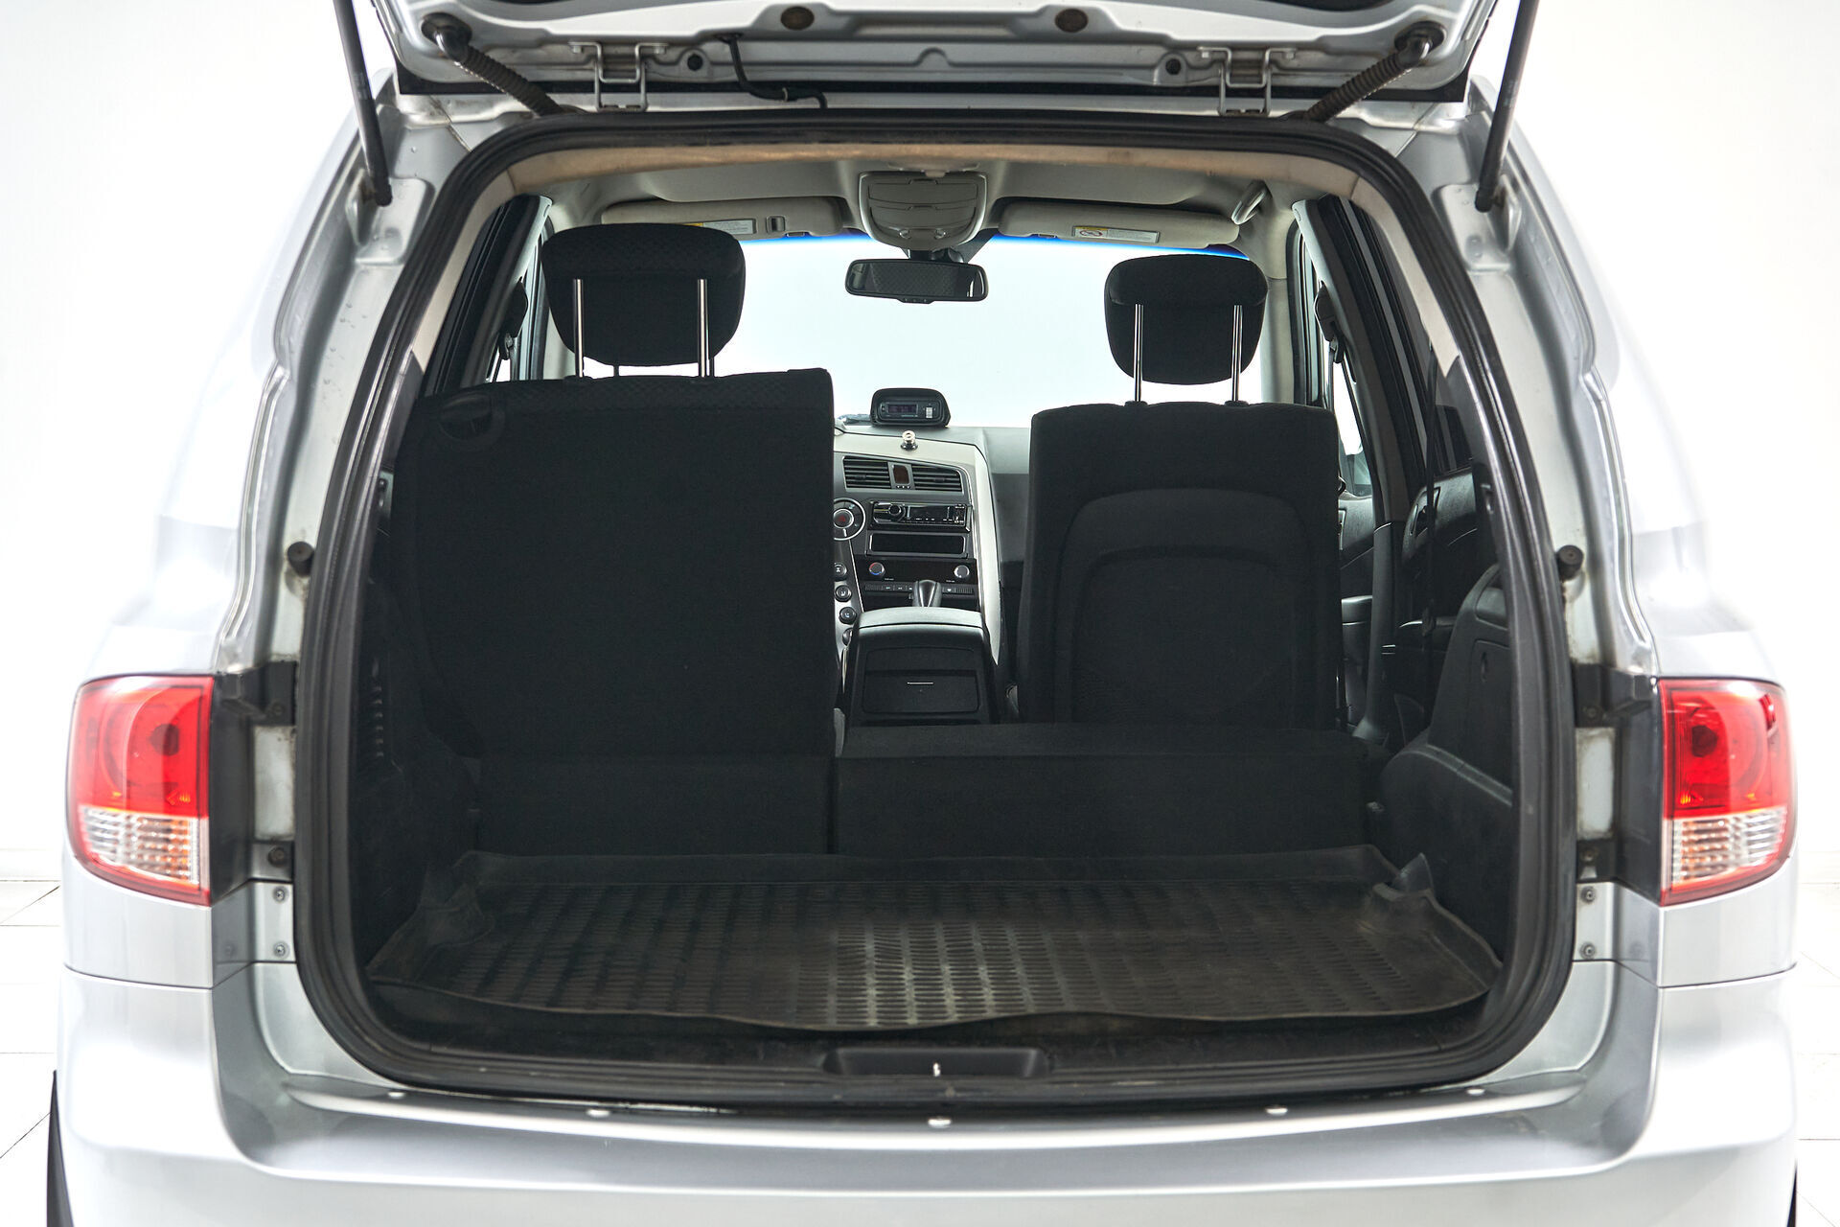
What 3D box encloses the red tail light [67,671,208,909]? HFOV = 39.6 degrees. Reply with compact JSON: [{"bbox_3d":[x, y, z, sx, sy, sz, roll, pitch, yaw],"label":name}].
[{"bbox_3d":[-0.642,0.149,2.104,0.155,0.185,0.160,0,6,-1],"label":"red tail light"}]

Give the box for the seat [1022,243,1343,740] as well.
[{"bbox_3d":[0.392,-0.143,3.939,0.480,0.790,0.260,0,20,-1],"label":"seat"}]

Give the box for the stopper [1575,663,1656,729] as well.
[{"bbox_3d":[0.575,0.067,2.120,0.060,0.055,0.070,0,6,-1],"label":"stopper"}]

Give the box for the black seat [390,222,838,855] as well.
[{"bbox_3d":[-0.358,-0.088,3.033,0.510,0.730,0.230,0,16,-1],"label":"black seat"}]

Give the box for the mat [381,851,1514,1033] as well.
[{"bbox_3d":[0.006,0.326,2.680,1.070,0.065,0.750,0,6,-1],"label":"mat"}]

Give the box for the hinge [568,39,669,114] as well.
[{"bbox_3d":[-0.280,-0.499,2.370,0.091,0.066,0.070,0,6,-1],"label":"hinge"}]

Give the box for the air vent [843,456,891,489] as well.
[{"bbox_3d":[-0.102,-0.273,4.950,0.094,0.059,0.035,0,-9,-1],"label":"air vent"}]

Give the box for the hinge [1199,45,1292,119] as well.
[{"bbox_3d":[0.302,-0.493,2.370,0.086,0.066,0.070,0,6,-1],"label":"hinge"}]

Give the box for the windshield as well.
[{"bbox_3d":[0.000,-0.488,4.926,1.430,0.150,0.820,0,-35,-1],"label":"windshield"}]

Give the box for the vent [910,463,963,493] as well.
[{"bbox_3d":[0.033,-0.263,4.950,0.102,0.058,0.035,0,-9,-1],"label":"vent"}]

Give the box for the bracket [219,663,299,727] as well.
[{"bbox_3d":[-0.549,0.067,2.120,0.060,0.055,0.070,0,6,-1],"label":"bracket"}]

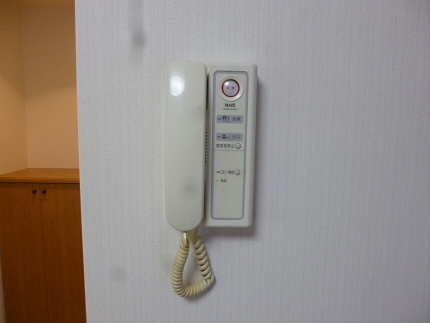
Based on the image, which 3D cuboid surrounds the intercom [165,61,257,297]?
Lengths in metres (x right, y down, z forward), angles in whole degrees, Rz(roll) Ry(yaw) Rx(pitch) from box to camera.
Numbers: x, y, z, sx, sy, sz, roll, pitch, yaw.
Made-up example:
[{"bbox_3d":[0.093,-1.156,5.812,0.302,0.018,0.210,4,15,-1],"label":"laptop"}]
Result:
[{"bbox_3d":[-0.006,0.035,0.385,0.114,0.313,0.062,1,6,-1],"label":"intercom"}]

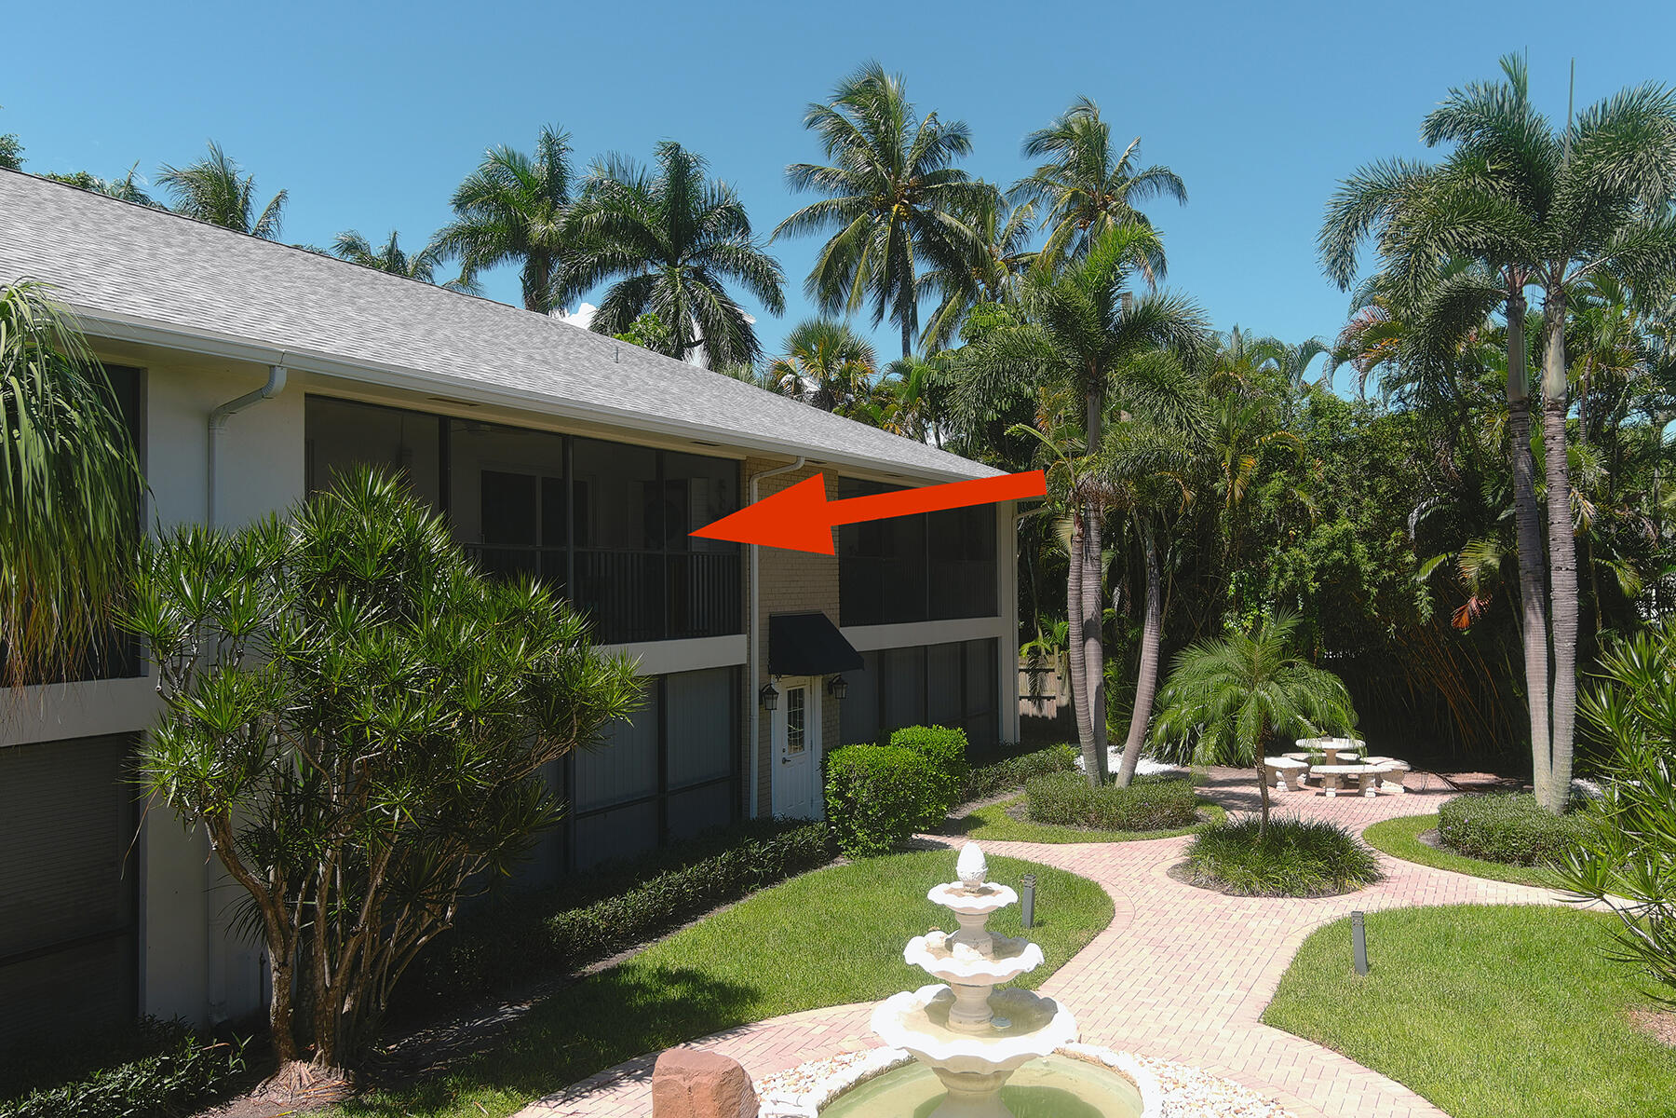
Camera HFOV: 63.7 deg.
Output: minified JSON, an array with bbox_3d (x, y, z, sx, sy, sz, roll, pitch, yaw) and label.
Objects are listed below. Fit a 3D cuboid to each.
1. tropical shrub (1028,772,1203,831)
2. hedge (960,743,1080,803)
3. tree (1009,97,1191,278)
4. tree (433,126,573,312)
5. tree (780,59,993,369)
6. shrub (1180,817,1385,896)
[{"bbox_3d":[4.061,3.524,19.748,2.300,0.460,2.650,0,-1,27],"label":"tropical shrub"},{"bbox_3d":[3.150,3.571,22.753,0.900,0.450,4.200,-1,-1,33],"label":"hedge"},{"bbox_3d":[7.701,-4.815,40.071,5.100,17.700,5.100,0,-1,0],"label":"tree"},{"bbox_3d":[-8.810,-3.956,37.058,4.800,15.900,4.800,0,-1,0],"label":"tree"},{"bbox_3d":[1.450,-5.708,42.089,6.800,19.600,6.800,0,-1,0],"label":"tree"},{"bbox_3d":[5.270,3.478,16.050,2.300,0.460,2.250,0,-1,0],"label":"shrub"}]

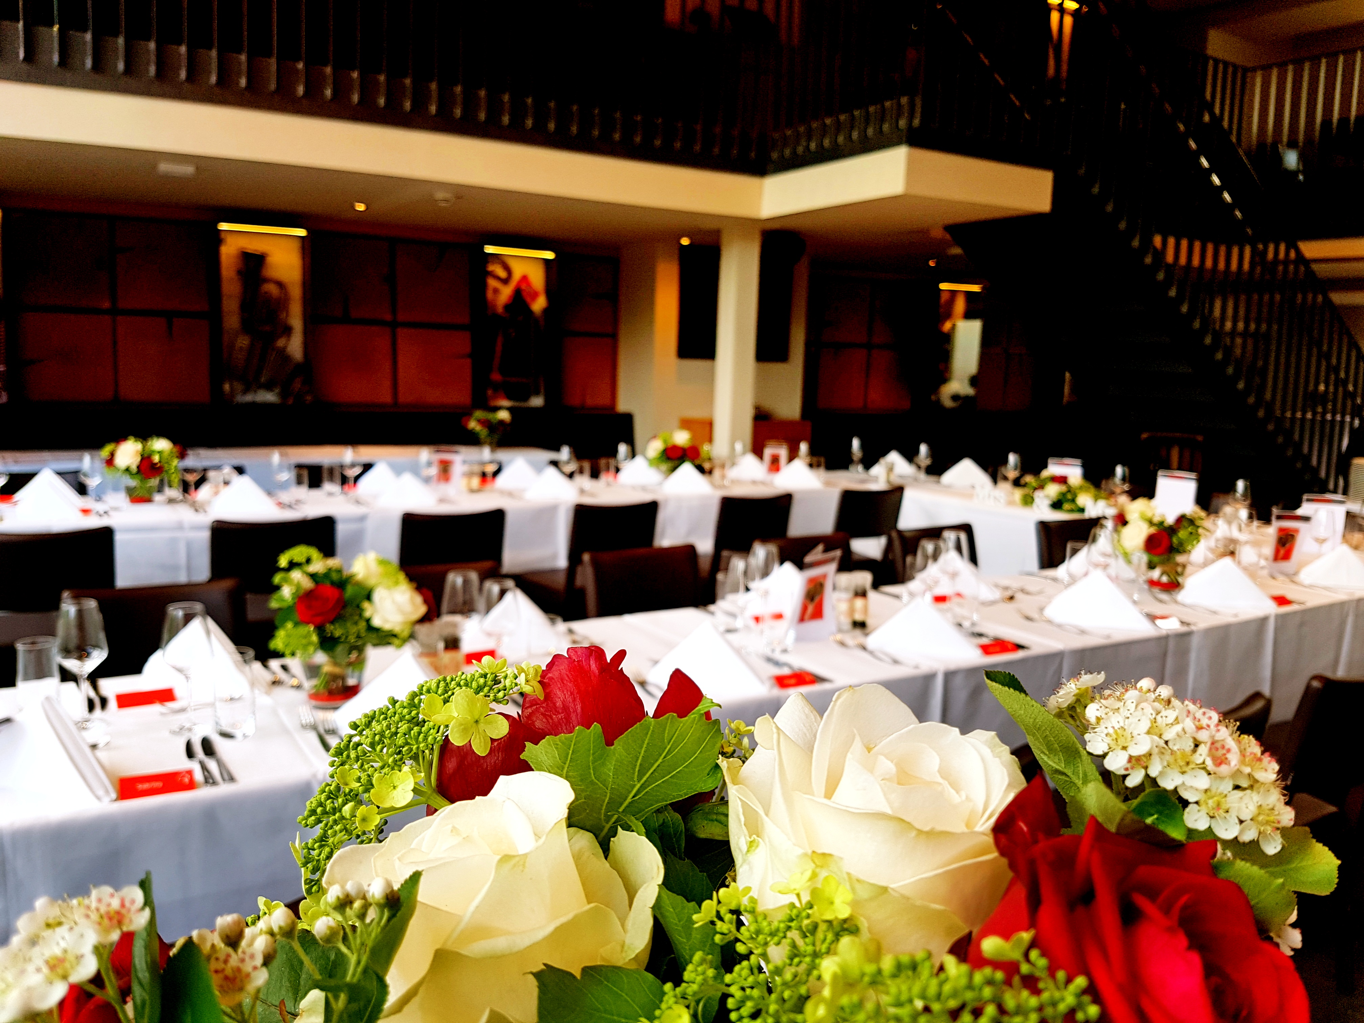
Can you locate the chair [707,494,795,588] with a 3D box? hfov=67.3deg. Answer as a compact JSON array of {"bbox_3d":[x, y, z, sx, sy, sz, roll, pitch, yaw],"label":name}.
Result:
[{"bbox_3d":[0.200,0.302,5.015,0.430,0.820,0.540,-4,10,-35],"label":"chair"}]

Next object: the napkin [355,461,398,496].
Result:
[{"bbox_3d":[-1.523,-0.174,5.075,0.285,0.145,0.185,7,10,30],"label":"napkin"}]

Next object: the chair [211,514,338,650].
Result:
[{"bbox_3d":[-1.603,0.395,3.991,0.430,0.830,0.520,-3,10,-29],"label":"chair"}]

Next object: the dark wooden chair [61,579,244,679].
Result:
[{"bbox_3d":[-1.262,0.633,2.523,0.430,0.820,0.540,-3,10,-30],"label":"dark wooden chair"}]

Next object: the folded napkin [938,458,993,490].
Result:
[{"bbox_3d":[1.668,-0.217,5.995,0.285,0.145,0.185,3,9,8],"label":"folded napkin"}]

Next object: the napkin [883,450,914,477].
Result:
[{"bbox_3d":[1.325,-0.301,6.373,0.150,0.147,0.255,-3,10,-29],"label":"napkin"}]

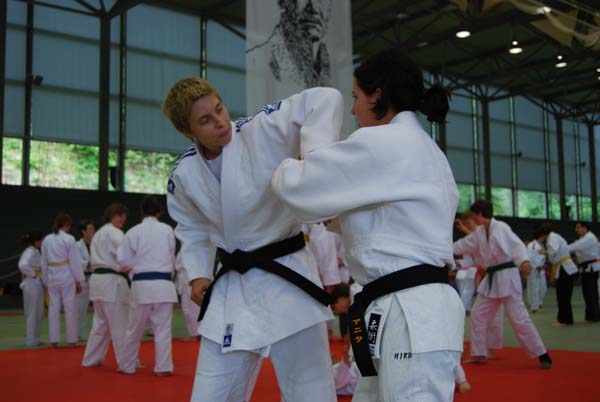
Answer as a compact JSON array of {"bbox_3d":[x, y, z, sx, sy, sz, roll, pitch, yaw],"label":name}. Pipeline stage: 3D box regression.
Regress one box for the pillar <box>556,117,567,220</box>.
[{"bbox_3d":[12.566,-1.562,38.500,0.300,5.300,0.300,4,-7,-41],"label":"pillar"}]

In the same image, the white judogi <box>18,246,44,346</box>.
[{"bbox_3d":[-3.502,1.246,10.450,0.340,1.310,0.420,0,-5,-6],"label":"white judogi"}]

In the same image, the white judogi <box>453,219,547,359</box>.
[{"bbox_3d":[1.997,0.885,8.100,0.680,1.410,0.740,4,-7,-42],"label":"white judogi"}]

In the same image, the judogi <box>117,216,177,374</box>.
[{"bbox_3d":[-1.475,0.914,7.750,0.580,1.510,0.400,0,-5,-5],"label":"judogi"}]

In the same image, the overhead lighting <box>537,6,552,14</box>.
[{"bbox_3d":[7.416,-5.778,24.300,0.460,0.280,0.460,-1,-5,0],"label":"overhead lighting"}]

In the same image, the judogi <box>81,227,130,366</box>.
[{"bbox_3d":[-1.960,0.967,8.200,0.540,1.480,0.440,-3,-6,30],"label":"judogi"}]

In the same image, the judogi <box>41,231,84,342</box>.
[{"bbox_3d":[-3.113,1.134,10.500,0.570,1.490,0.360,-1,-5,7],"label":"judogi"}]

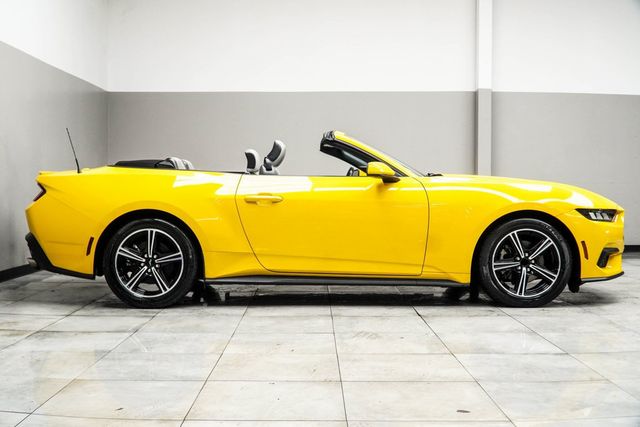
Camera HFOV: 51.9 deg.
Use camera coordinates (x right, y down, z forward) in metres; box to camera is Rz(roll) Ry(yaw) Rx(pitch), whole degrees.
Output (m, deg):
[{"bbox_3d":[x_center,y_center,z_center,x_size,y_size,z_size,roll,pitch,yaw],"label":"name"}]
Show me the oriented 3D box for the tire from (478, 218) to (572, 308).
[{"bbox_3d":[1.499,0.347,4.890,0.685,0.685,0.240,0,2,-1],"label":"tire"}]

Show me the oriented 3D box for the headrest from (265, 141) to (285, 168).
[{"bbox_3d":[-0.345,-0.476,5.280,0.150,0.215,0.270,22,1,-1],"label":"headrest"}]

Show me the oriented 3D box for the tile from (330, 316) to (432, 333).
[{"bbox_3d":[0.391,0.716,4.215,0.600,0.010,0.530,0,2,0],"label":"tile"}]

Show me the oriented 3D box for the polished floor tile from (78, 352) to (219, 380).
[{"bbox_3d":[-0.800,0.745,3.189,0.598,0.012,0.519,0,2,0],"label":"polished floor tile"}]

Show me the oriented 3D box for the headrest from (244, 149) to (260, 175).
[{"bbox_3d":[-0.617,-0.479,6.030,0.127,0.220,0.260,-5,2,0],"label":"headrest"}]

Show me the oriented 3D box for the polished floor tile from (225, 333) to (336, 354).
[{"bbox_3d":[-0.204,0.730,3.700,0.598,0.012,0.519,0,2,0],"label":"polished floor tile"}]

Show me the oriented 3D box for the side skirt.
[{"bbox_3d":[0.124,0.491,4.830,1.930,0.085,0.100,0,2,-1],"label":"side skirt"}]

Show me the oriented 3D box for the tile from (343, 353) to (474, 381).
[{"bbox_3d":[0.400,0.758,3.233,0.608,0.010,0.525,0,2,0],"label":"tile"}]

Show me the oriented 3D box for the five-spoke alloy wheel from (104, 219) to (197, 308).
[{"bbox_3d":[-1.233,0.361,4.860,0.675,0.675,0.235,0,2,0],"label":"five-spoke alloy wheel"}]

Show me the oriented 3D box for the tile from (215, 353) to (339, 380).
[{"bbox_3d":[-0.202,0.746,3.192,0.598,0.012,0.519,0,2,0],"label":"tile"}]

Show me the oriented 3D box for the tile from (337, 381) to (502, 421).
[{"bbox_3d":[0.406,0.774,2.719,0.608,0.010,0.525,0,2,0],"label":"tile"}]

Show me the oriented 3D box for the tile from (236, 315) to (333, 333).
[{"bbox_3d":[-0.207,0.713,4.208,0.598,0.012,0.519,0,2,0],"label":"tile"}]

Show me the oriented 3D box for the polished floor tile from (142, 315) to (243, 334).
[{"bbox_3d":[-0.825,0.722,4.253,0.608,0.010,0.525,0,2,0],"label":"polished floor tile"}]

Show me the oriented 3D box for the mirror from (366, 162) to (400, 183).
[{"bbox_3d":[0.457,-0.293,4.730,0.235,0.145,0.240,0,2,0],"label":"mirror"}]

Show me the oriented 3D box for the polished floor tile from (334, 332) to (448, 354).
[{"bbox_3d":[0.395,0.743,3.747,0.608,0.010,0.525,0,2,0],"label":"polished floor tile"}]

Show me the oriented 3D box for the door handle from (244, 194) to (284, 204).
[{"bbox_3d":[-0.403,-0.100,4.760,0.280,0.060,0.050,0,2,0],"label":"door handle"}]

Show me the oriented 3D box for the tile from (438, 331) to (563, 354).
[{"bbox_3d":[0.996,0.736,3.718,0.600,0.010,0.530,0,2,0],"label":"tile"}]

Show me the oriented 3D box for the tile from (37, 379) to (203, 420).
[{"bbox_3d":[-0.802,0.765,2.706,0.600,0.010,0.530,0,2,0],"label":"tile"}]

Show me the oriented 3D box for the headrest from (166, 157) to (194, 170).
[{"bbox_3d":[-1.166,-0.404,5.420,0.180,0.140,0.280,0,2,-1],"label":"headrest"}]

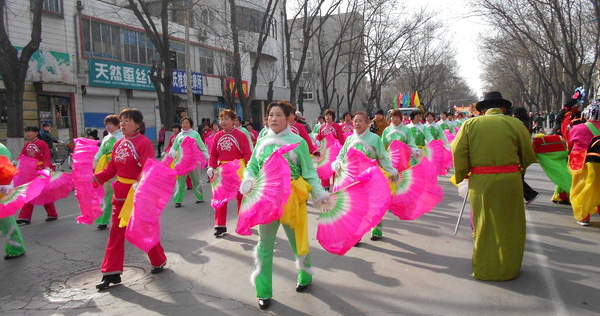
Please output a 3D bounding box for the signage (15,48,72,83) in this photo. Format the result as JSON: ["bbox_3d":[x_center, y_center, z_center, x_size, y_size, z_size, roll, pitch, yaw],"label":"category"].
[{"bbox_3d":[-11.062,-3.937,19.303,0.150,1.356,2.749,0,5,23],"label":"signage"}]

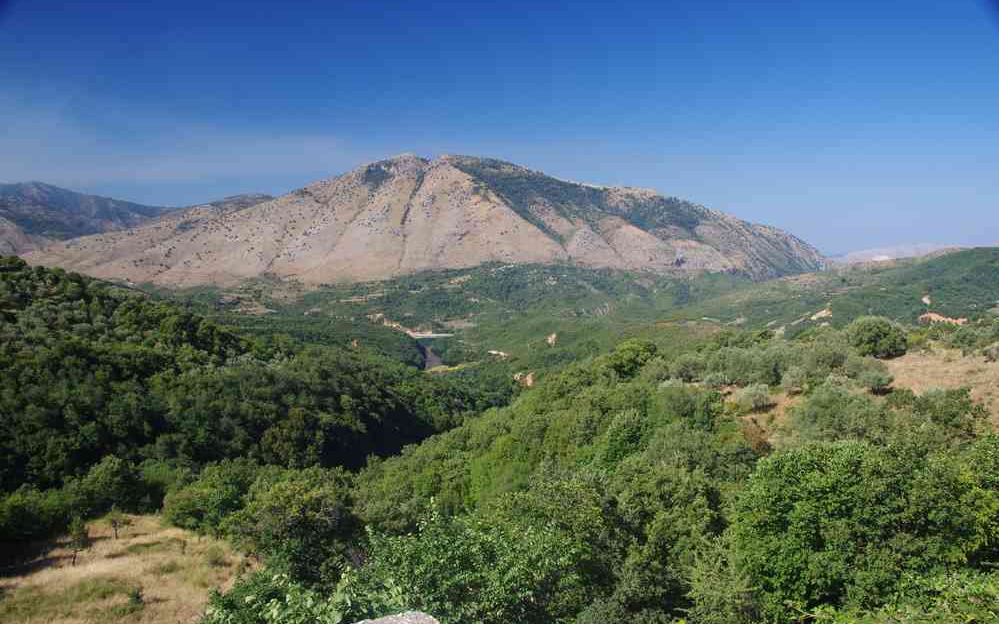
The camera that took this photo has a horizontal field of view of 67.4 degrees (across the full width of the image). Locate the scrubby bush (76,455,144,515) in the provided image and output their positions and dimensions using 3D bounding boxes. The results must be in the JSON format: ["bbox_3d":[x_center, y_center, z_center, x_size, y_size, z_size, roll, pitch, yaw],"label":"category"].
[{"bbox_3d":[-29.596,13.200,57.000,5.070,4.430,4.660,0,3,0],"label":"scrubby bush"}]

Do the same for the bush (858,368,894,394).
[{"bbox_3d":[39.753,7.223,79.000,3.720,2.660,3.420,0,3,0],"label":"bush"}]

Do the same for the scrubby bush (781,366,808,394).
[{"bbox_3d":[33.075,7.568,84.000,3.080,3.050,2.830,0,3,0],"label":"scrubby bush"}]

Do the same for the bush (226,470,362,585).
[{"bbox_3d":[-10.272,10.643,37.000,6.680,5.750,6.140,0,3,0],"label":"bush"}]

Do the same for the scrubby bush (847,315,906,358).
[{"bbox_3d":[46.418,3.131,92.000,7.460,5.240,6.860,0,3,0],"label":"scrubby bush"}]

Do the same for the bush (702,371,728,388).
[{"bbox_3d":[25.948,8.109,90.000,3.060,1.860,2.820,0,3,0],"label":"bush"}]

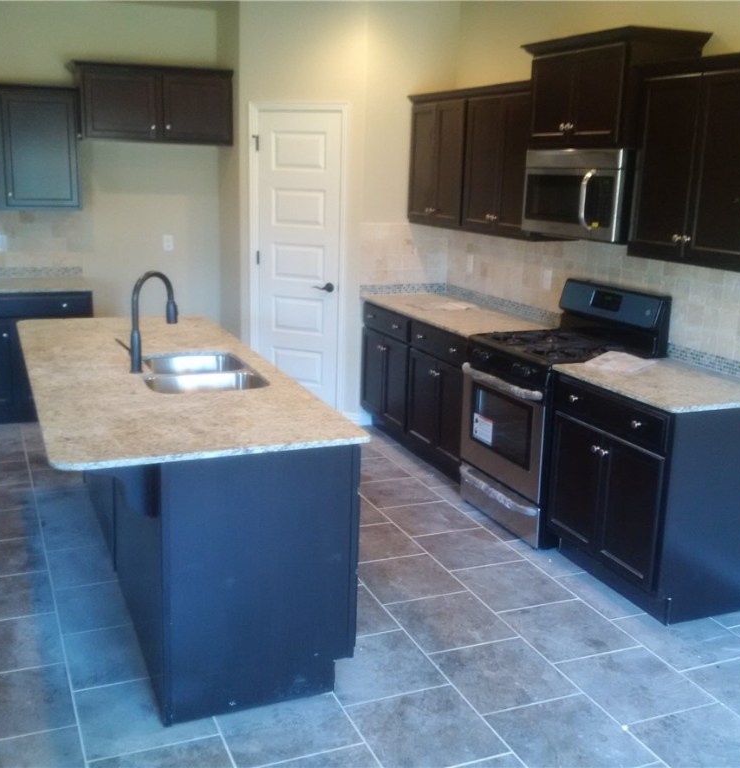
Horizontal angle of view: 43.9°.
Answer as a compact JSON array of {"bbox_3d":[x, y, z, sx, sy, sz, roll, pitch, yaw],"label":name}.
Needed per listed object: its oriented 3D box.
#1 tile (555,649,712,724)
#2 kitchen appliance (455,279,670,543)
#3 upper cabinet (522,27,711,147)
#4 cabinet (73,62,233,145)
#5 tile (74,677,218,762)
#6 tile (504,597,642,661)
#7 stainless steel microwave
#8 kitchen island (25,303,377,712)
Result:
[{"bbox_3d":[0.927,1.056,3.226,0.402,0.010,0.402,-4,15,-22],"label":"tile"},{"bbox_3d":[0.933,0.117,4.618,0.693,1.165,0.758,-4,15,-22],"label":"kitchen appliance"},{"bbox_3d":[1.108,-1.352,4.309,0.427,0.491,0.854,-4,15,-22],"label":"upper cabinet"},{"bbox_3d":[-1.494,-1.886,6.241,1.033,0.470,0.622,-4,15,-22],"label":"cabinet"},{"bbox_3d":[-0.734,1.073,2.983,0.405,0.010,0.405,-4,14,-22],"label":"tile"},{"bbox_3d":[0.771,0.965,3.589,0.402,0.010,0.402,-4,15,-22],"label":"tile"},{"bbox_3d":[1.115,-0.925,4.459,0.395,0.404,0.763,-4,14,-22],"label":"stainless steel microwave"},{"bbox_3d":[-0.924,0.369,3.951,0.982,0.904,2.403,-4,14,-22],"label":"kitchen island"}]

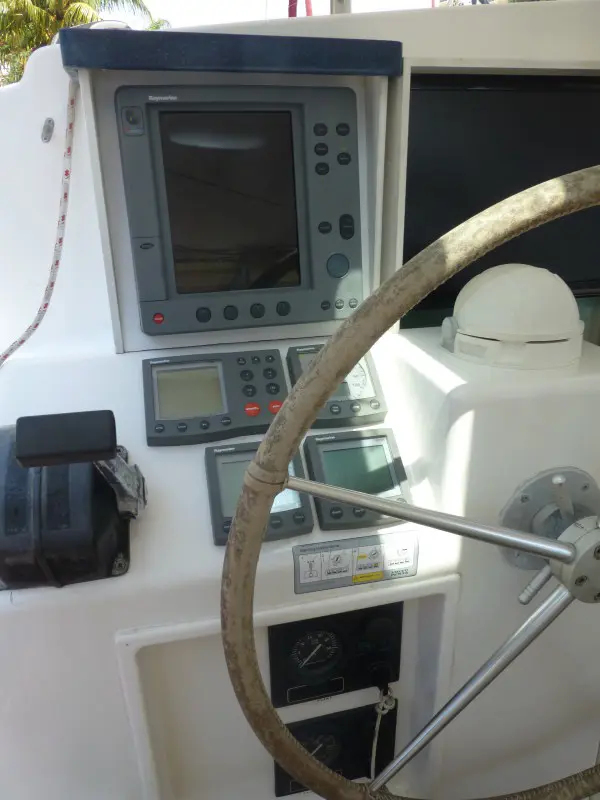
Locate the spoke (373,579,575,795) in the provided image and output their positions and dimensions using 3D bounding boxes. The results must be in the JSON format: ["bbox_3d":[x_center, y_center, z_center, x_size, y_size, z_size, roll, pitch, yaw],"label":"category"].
[{"bbox_3d":[0.196,0.341,0.649,0.020,0.342,0.020,36,9,-24],"label":"spoke"}]

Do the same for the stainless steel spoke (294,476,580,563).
[{"bbox_3d":[0.144,0.120,0.545,0.345,0.020,0.020,17,16,-20],"label":"stainless steel spoke"}]

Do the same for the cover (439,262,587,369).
[{"bbox_3d":[0.279,-0.119,0.716,0.196,0.107,0.170,-6,27,-11],"label":"cover"}]

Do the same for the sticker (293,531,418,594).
[{"bbox_3d":[0.065,0.189,0.645,0.149,0.061,0.003,-4,15,-10],"label":"sticker"}]

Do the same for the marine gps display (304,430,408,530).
[{"bbox_3d":[0.071,0.093,0.668,0.110,0.026,0.115,-4,56,-10],"label":"marine gps display"}]

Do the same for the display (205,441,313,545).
[{"bbox_3d":[-0.049,0.103,0.646,0.110,0.026,0.115,-5,56,-11],"label":"display"}]

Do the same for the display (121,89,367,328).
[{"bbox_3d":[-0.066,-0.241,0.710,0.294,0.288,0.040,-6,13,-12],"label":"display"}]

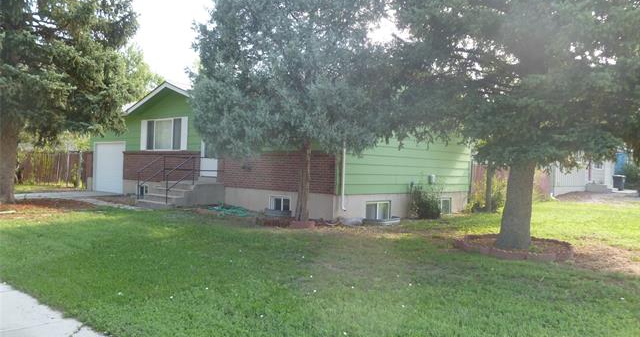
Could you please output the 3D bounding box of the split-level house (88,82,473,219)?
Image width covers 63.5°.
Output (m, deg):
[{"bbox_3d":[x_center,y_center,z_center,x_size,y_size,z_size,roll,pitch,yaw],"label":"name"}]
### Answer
[{"bbox_3d":[-2.627,-0.976,21.371,16.102,4.559,8.197,2,0,43],"label":"split-level house"}]

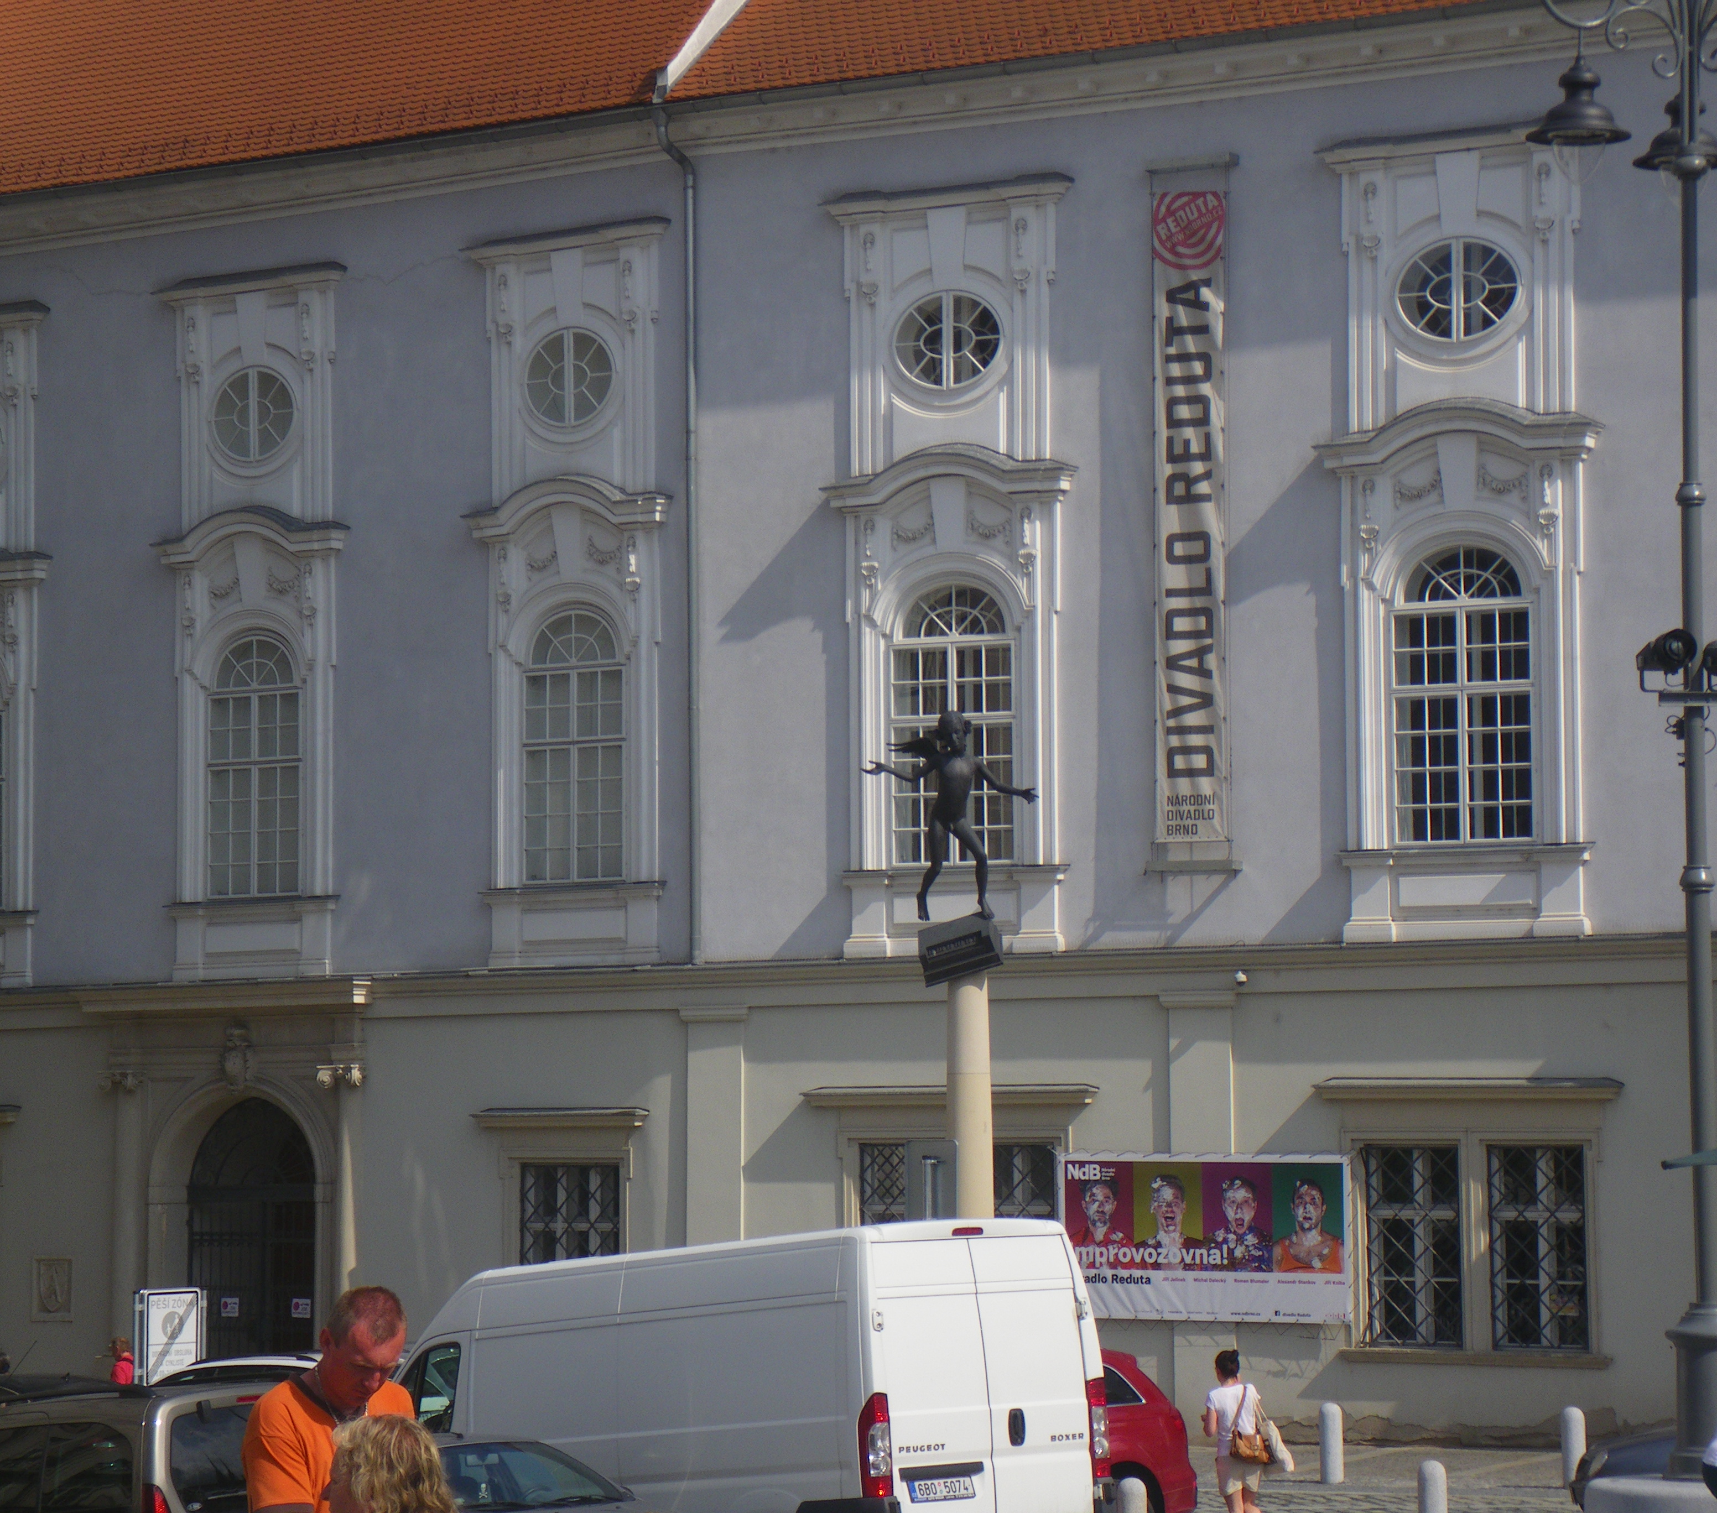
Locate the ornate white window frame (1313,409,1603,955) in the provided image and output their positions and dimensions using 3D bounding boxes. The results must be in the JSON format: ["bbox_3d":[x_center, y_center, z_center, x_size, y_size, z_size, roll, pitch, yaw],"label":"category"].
[{"bbox_3d":[6.472,-0.892,59.234,3.102,5.725,0.450,-3,-5,30],"label":"ornate white window frame"}]

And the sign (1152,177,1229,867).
[{"bbox_3d":[3.690,-2.646,60.839,0.847,7.772,0.120,-3,-5,30],"label":"sign"}]

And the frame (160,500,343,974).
[{"bbox_3d":[-7.194,-0.136,64.807,2.622,5.465,0.450,-4,-5,35],"label":"frame"}]

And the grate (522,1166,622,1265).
[{"bbox_3d":[-3.250,5.620,61.654,1.386,2.087,0.100,-4,-5,35],"label":"grate"}]

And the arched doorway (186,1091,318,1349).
[{"bbox_3d":[-7.150,6.039,64.694,1.735,3.983,0.300,-4,-5,35],"label":"arched doorway"}]

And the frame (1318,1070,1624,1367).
[{"bbox_3d":[6.201,4.756,55.949,3.144,2.932,0.380,-3,-5,30],"label":"frame"}]

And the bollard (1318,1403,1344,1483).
[{"bbox_3d":[4.490,6.515,52.000,0.227,0.778,0.227,0,-5,0],"label":"bollard"}]

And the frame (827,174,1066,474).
[{"bbox_3d":[0.995,-4.924,62.747,3.037,3.207,0.400,-3,-5,30],"label":"frame"}]

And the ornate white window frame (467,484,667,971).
[{"bbox_3d":[-3.307,-0.370,62.033,2.541,5.419,0.450,-4,-5,35],"label":"ornate white window frame"}]

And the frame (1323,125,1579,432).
[{"bbox_3d":[6.107,-4.919,56.661,2.650,2.916,0.400,-3,-5,30],"label":"frame"}]

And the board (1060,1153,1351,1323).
[{"bbox_3d":[3.792,5.299,60.297,3.525,1.838,0.060,-3,-5,30],"label":"board"}]

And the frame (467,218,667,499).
[{"bbox_3d":[-3.506,-4.741,65.581,2.865,3.068,0.400,-4,-6,36],"label":"frame"}]

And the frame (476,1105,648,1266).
[{"bbox_3d":[-3.375,5.489,61.715,2.230,3.038,0.380,-4,-5,35],"label":"frame"}]

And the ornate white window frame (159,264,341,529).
[{"bbox_3d":[-7.242,-4.264,65.143,2.514,2.903,0.400,-4,-5,35],"label":"ornate white window frame"}]

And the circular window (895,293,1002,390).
[{"bbox_3d":[1.033,-4.769,62.887,1.327,1.012,0.150,-3,-5,30],"label":"circular window"}]

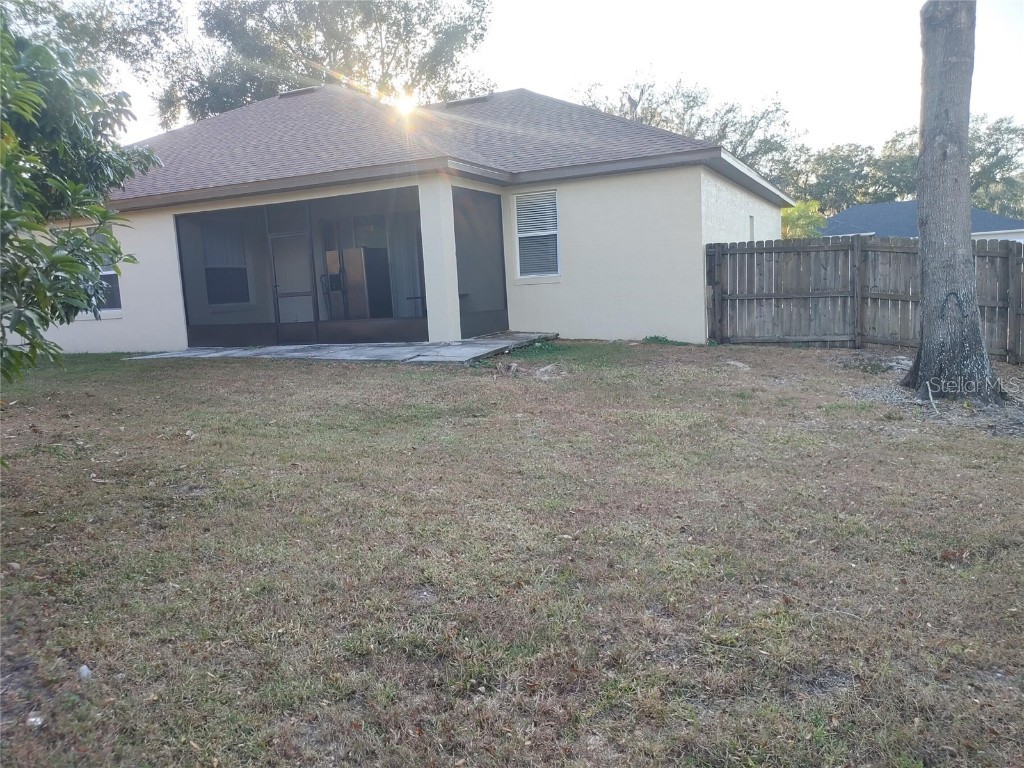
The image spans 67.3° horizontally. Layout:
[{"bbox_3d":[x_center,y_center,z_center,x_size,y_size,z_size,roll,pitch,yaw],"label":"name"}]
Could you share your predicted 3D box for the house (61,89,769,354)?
[{"bbox_3d":[-3.872,-5.089,21.933,20.970,7.080,15.230,0,9,25],"label":"house"}]

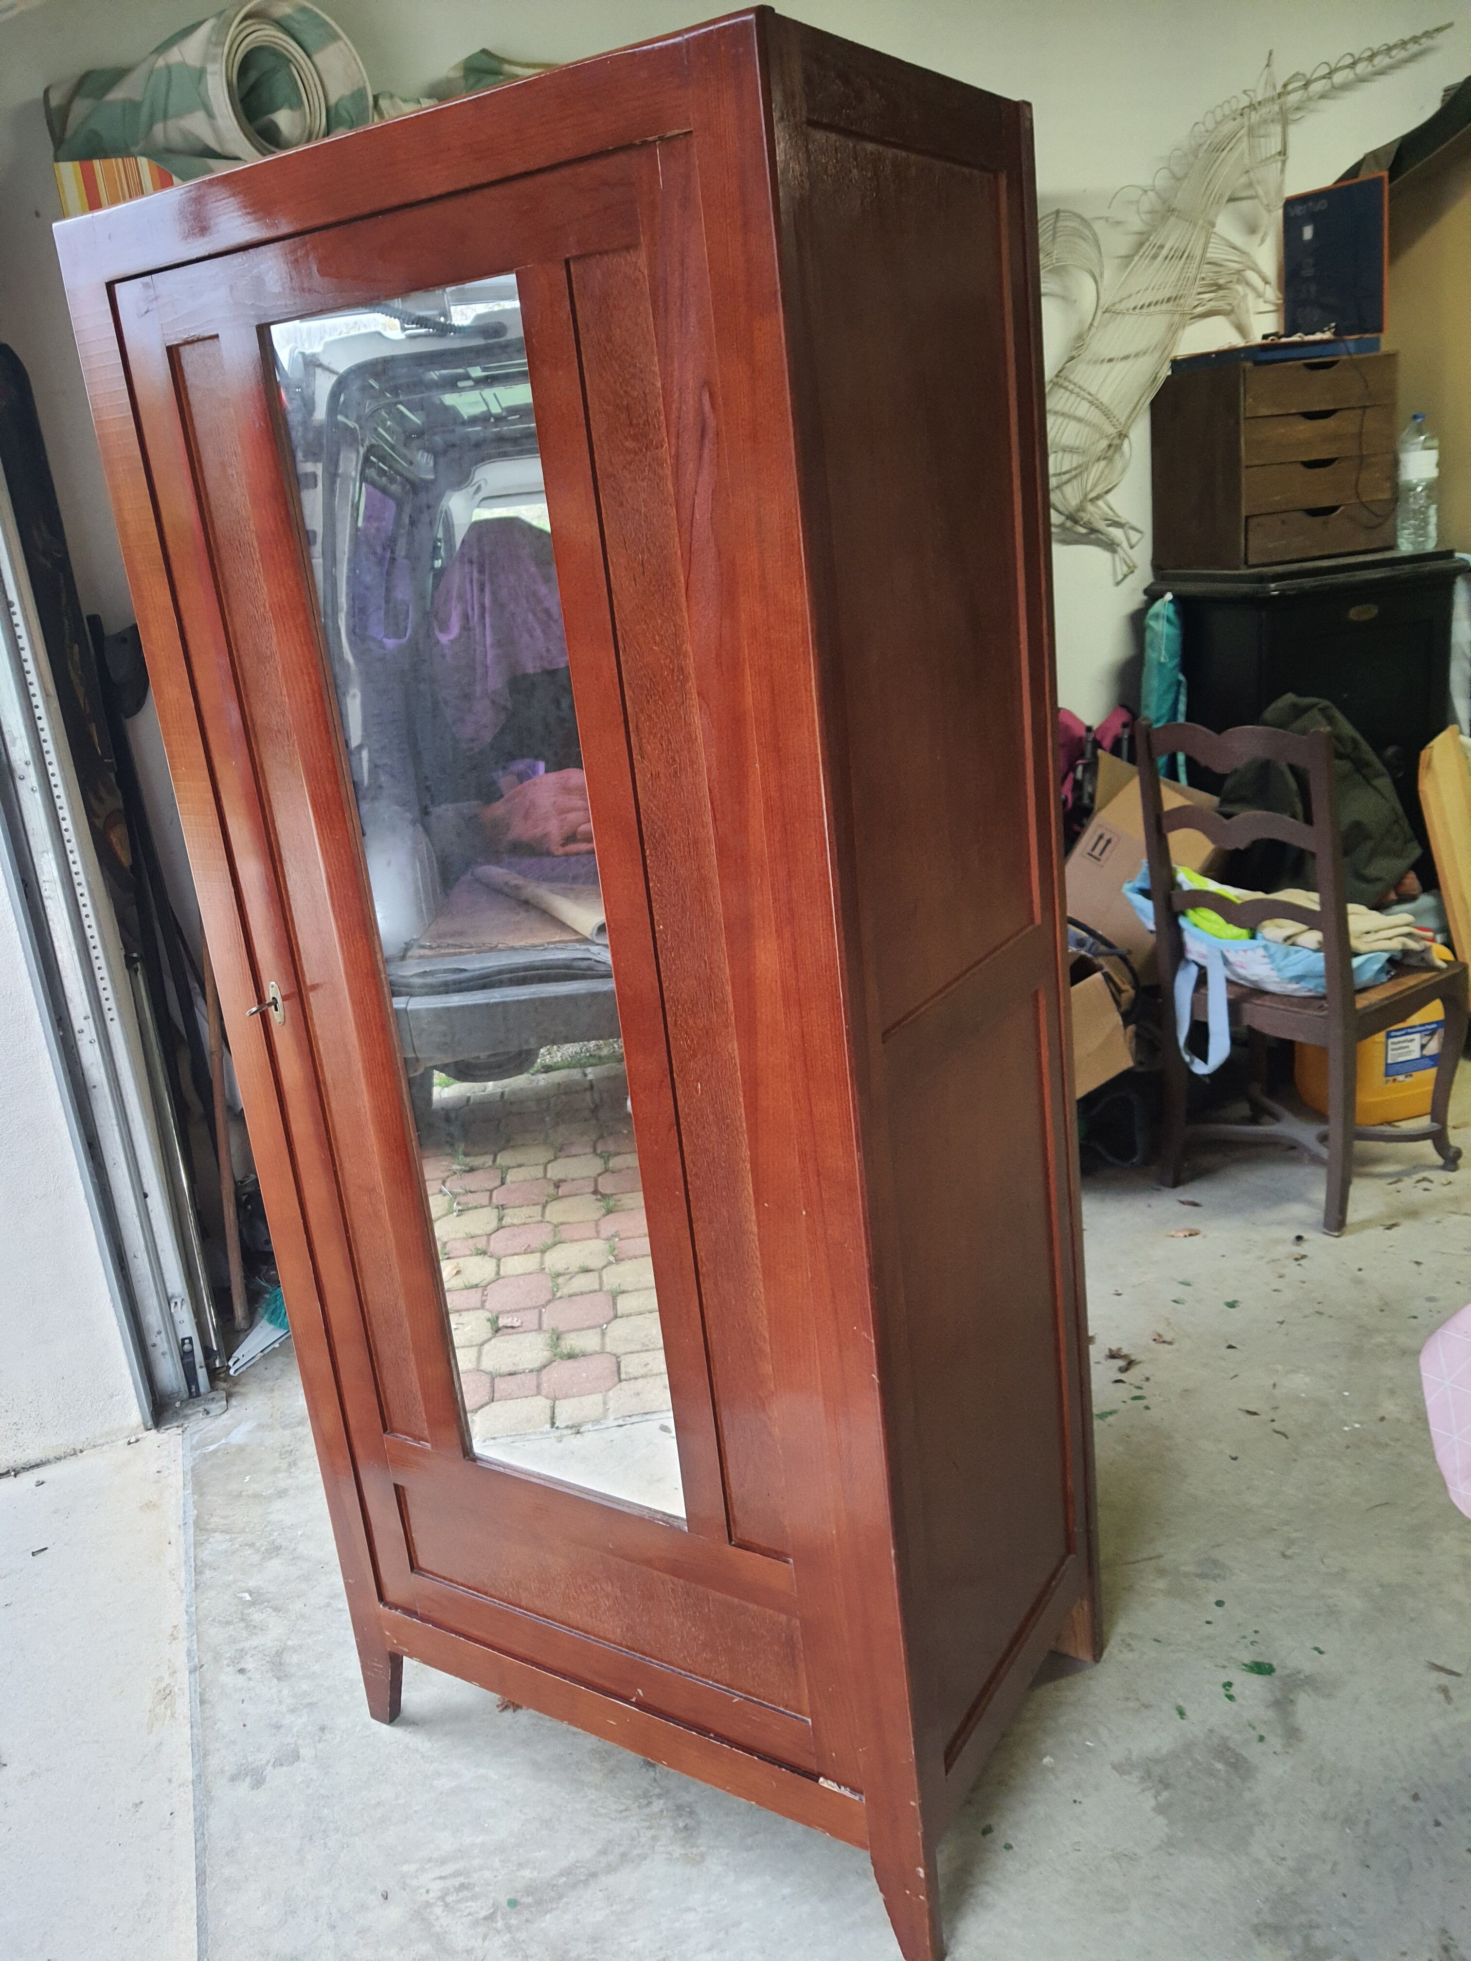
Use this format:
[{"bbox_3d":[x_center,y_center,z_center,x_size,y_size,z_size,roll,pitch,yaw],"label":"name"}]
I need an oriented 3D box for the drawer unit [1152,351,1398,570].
[{"bbox_3d":[1.315,-1.262,3.610,0.452,0.446,0.336,-12,18,-19],"label":"drawer unit"}]

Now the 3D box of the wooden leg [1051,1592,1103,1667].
[{"bbox_3d":[0.436,0.825,1.922,0.070,0.136,0.028,5,20,33],"label":"wooden leg"}]

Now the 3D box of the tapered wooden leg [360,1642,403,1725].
[{"bbox_3d":[-0.455,0.916,1.943,0.058,0.135,0.034,5,20,33],"label":"tapered wooden leg"}]

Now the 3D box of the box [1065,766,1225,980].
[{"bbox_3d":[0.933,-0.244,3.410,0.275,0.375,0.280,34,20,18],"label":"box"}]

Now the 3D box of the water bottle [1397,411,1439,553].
[{"bbox_3d":[1.571,-1.145,3.385,0.088,0.302,0.088,-12,18,-19],"label":"water bottle"}]

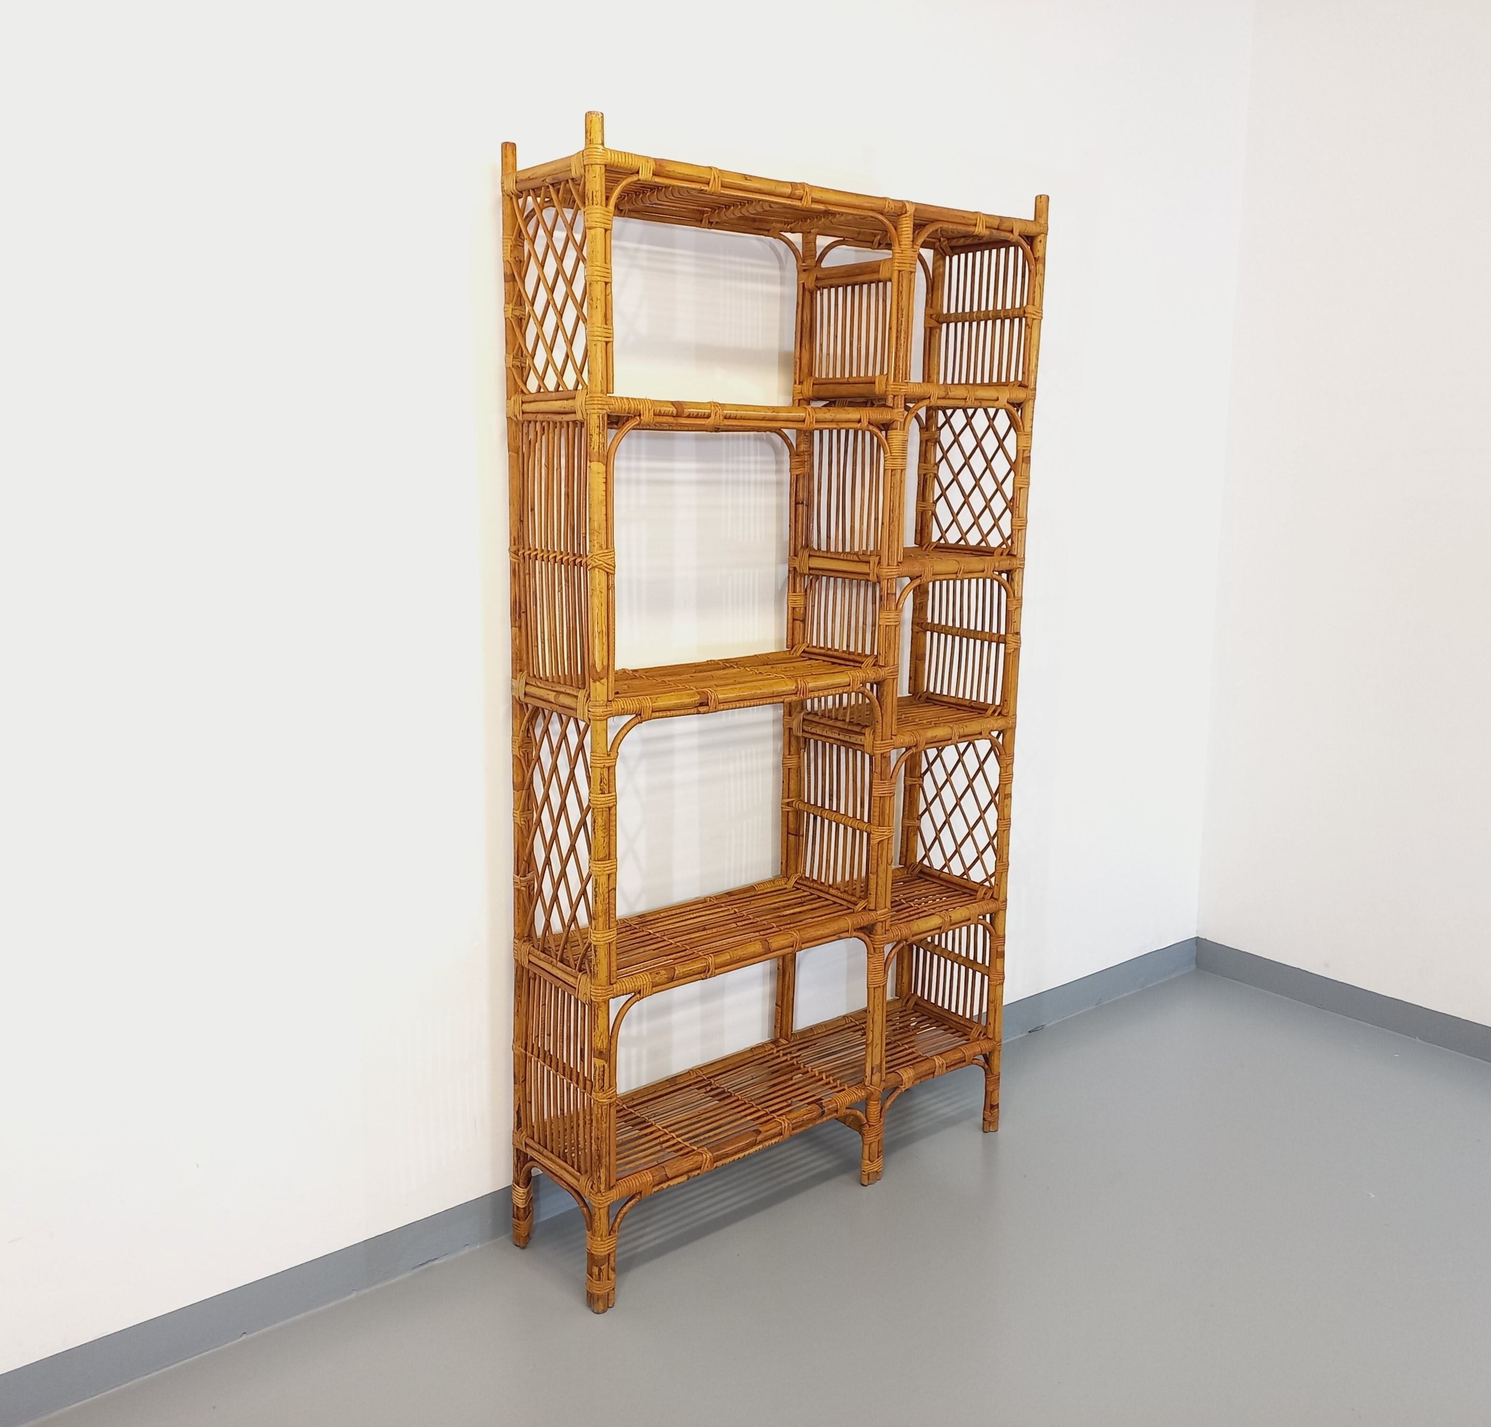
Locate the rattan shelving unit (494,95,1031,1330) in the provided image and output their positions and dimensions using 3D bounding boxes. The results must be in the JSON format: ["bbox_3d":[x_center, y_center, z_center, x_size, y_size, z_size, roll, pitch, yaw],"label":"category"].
[{"bbox_3d":[0.079,0.004,2.601,1.043,1.945,0.283,-8,15,-38],"label":"rattan shelving unit"}]

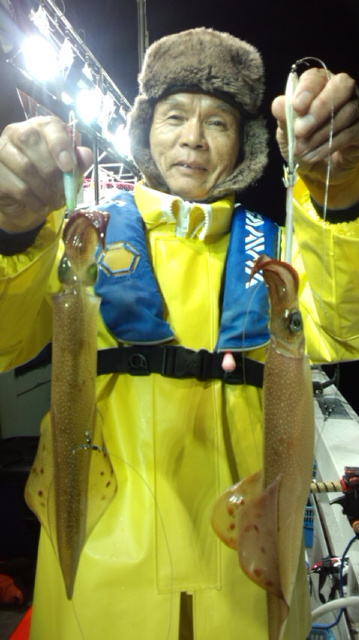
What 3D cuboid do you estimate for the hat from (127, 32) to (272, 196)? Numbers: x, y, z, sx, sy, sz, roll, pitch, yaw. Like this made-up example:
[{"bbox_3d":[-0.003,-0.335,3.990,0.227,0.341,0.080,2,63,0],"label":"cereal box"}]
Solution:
[{"bbox_3d":[0.032,-0.343,0.820,0.230,0.270,0.250,5,13,2],"label":"hat"}]

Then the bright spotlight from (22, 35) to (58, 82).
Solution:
[{"bbox_3d":[-0.776,-1.460,2.650,0.190,0.265,0.190,-3,6,-14],"label":"bright spotlight"}]

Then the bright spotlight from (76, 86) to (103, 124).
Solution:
[{"bbox_3d":[-0.644,-1.536,3.400,0.190,0.265,0.190,-3,6,-14],"label":"bright spotlight"}]

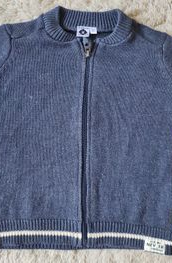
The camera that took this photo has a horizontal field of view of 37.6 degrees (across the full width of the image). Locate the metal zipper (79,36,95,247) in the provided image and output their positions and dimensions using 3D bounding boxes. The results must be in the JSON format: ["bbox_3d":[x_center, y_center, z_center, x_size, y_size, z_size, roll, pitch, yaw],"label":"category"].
[{"bbox_3d":[0.002,0.006,0.379,0.018,0.010,0.315,1,81,0],"label":"metal zipper"}]

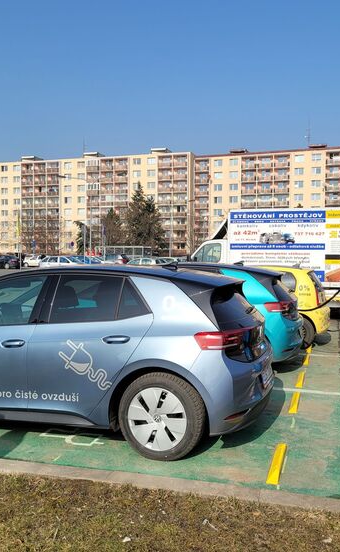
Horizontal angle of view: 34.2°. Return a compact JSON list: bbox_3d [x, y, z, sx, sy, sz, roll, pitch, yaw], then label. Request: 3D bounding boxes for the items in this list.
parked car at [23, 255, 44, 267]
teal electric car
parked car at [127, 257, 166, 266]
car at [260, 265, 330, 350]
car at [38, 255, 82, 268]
[{"bbox_3d":[-15.700,-1.803,66.000,3.950,1.470,1.720,0,2,-4],"label":"parked car"},{"bbox_3d":[-0.188,0.578,8.599,4.260,1.565,1.850,1,2,17],"label":"teal electric car"},{"bbox_3d":[-2.325,-0.877,48.500,4.100,1.480,1.750,1,2,18],"label":"parked car"},{"bbox_3d":[1.447,0.566,11.325,3.600,1.490,1.645,1,2,16],"label":"car"},{"bbox_3d":[-9.247,-0.955,48.000,4.300,1.470,1.720,1,2,27],"label":"car"}]

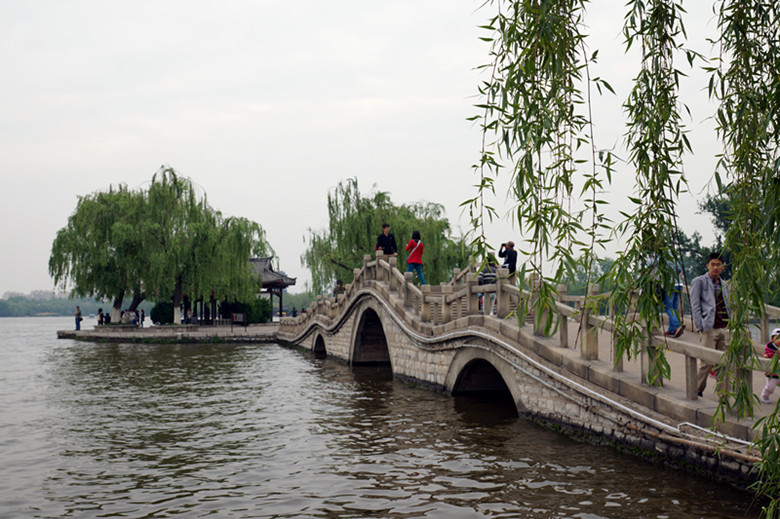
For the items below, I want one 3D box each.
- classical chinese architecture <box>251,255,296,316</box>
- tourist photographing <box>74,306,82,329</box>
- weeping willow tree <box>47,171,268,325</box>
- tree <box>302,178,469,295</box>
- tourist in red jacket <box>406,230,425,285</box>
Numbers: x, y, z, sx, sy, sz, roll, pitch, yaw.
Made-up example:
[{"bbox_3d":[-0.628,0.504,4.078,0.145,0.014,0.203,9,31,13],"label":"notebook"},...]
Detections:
[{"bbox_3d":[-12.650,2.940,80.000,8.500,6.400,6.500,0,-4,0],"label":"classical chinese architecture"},{"bbox_3d":[-21.770,4.120,59.000,0.520,1.720,0.500,1,-4,-10],"label":"tourist photographing"},{"bbox_3d":[-15.830,-0.900,58.500,15.200,11.000,11.500,0,-4,0],"label":"weeping willow tree"},{"bbox_3d":[-0.300,-0.330,56.000,11.000,10.000,10.000,0,-4,0],"label":"tree"},{"bbox_3d":[0.740,-0.010,24.600,0.530,1.630,0.420,1,-4,-14],"label":"tourist in red jacket"}]

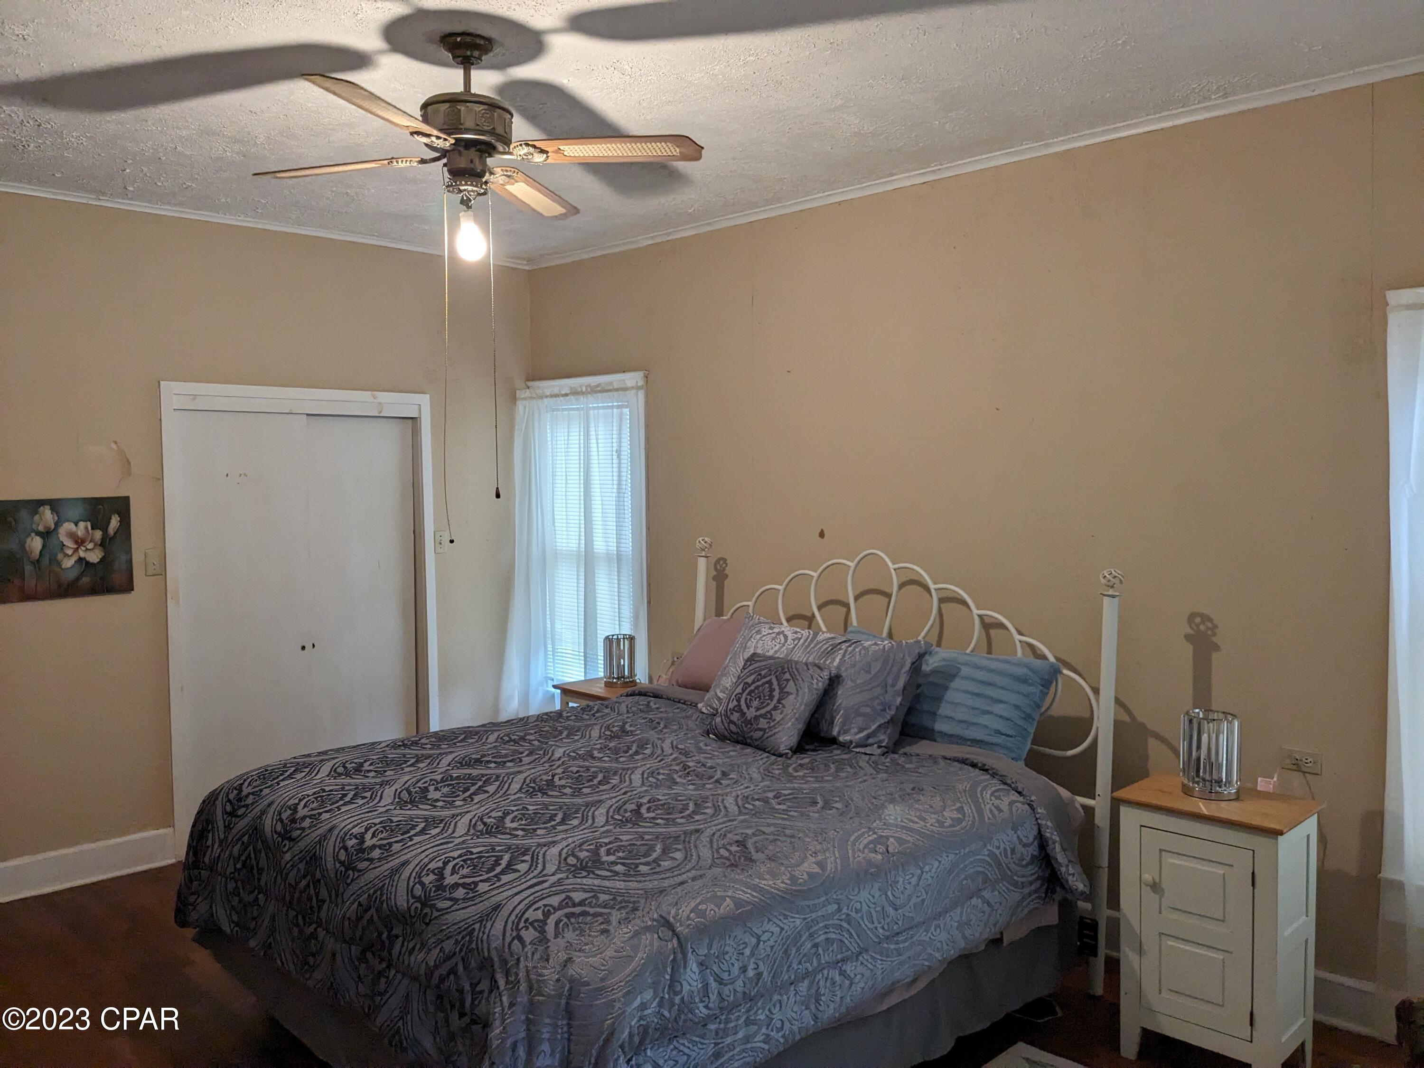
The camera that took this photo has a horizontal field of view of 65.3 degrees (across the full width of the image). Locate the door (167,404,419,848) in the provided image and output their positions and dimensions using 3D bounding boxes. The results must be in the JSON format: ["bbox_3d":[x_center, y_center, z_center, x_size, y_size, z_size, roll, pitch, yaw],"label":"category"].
[{"bbox_3d":[-1.942,0.410,5.325,0.080,1.986,1.183,3,5,45],"label":"door"}]

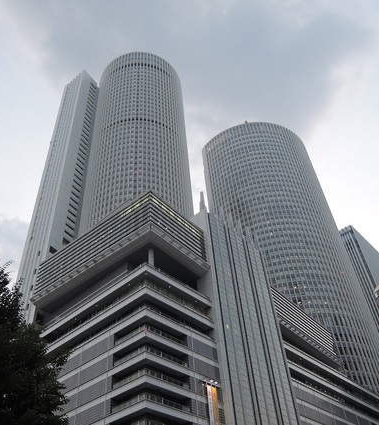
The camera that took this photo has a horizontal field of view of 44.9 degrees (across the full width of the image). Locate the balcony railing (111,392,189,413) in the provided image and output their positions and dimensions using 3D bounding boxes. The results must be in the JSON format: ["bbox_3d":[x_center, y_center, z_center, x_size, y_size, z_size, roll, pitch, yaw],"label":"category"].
[{"bbox_3d":[-7.399,39.267,91.029,9.300,1.400,11.500,-35,-51,27],"label":"balcony railing"}]

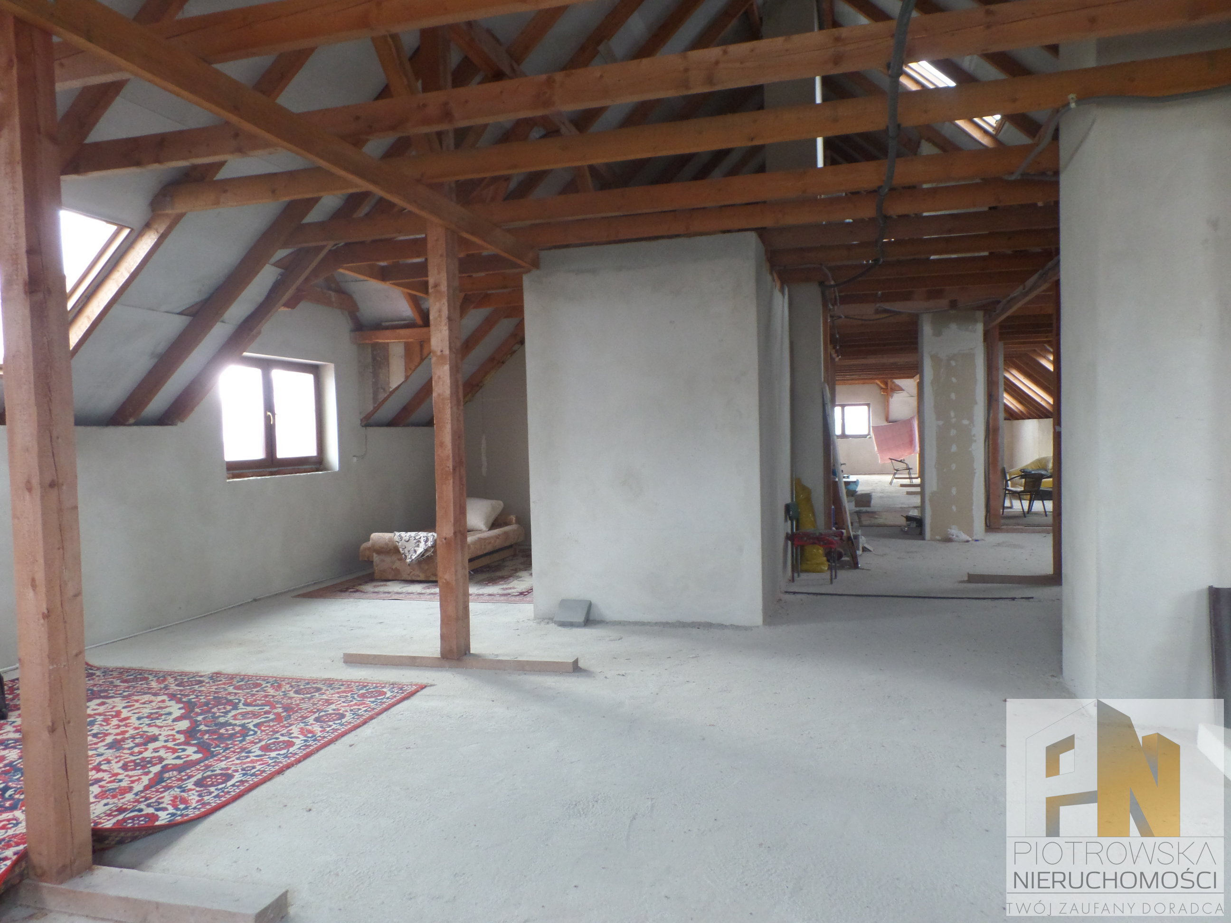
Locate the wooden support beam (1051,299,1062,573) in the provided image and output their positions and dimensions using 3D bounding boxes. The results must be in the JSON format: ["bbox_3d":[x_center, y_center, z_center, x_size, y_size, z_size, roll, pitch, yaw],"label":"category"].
[{"bbox_3d":[4.016,-0.278,7.366,0.126,2.636,0.140,-1,2,16],"label":"wooden support beam"}]

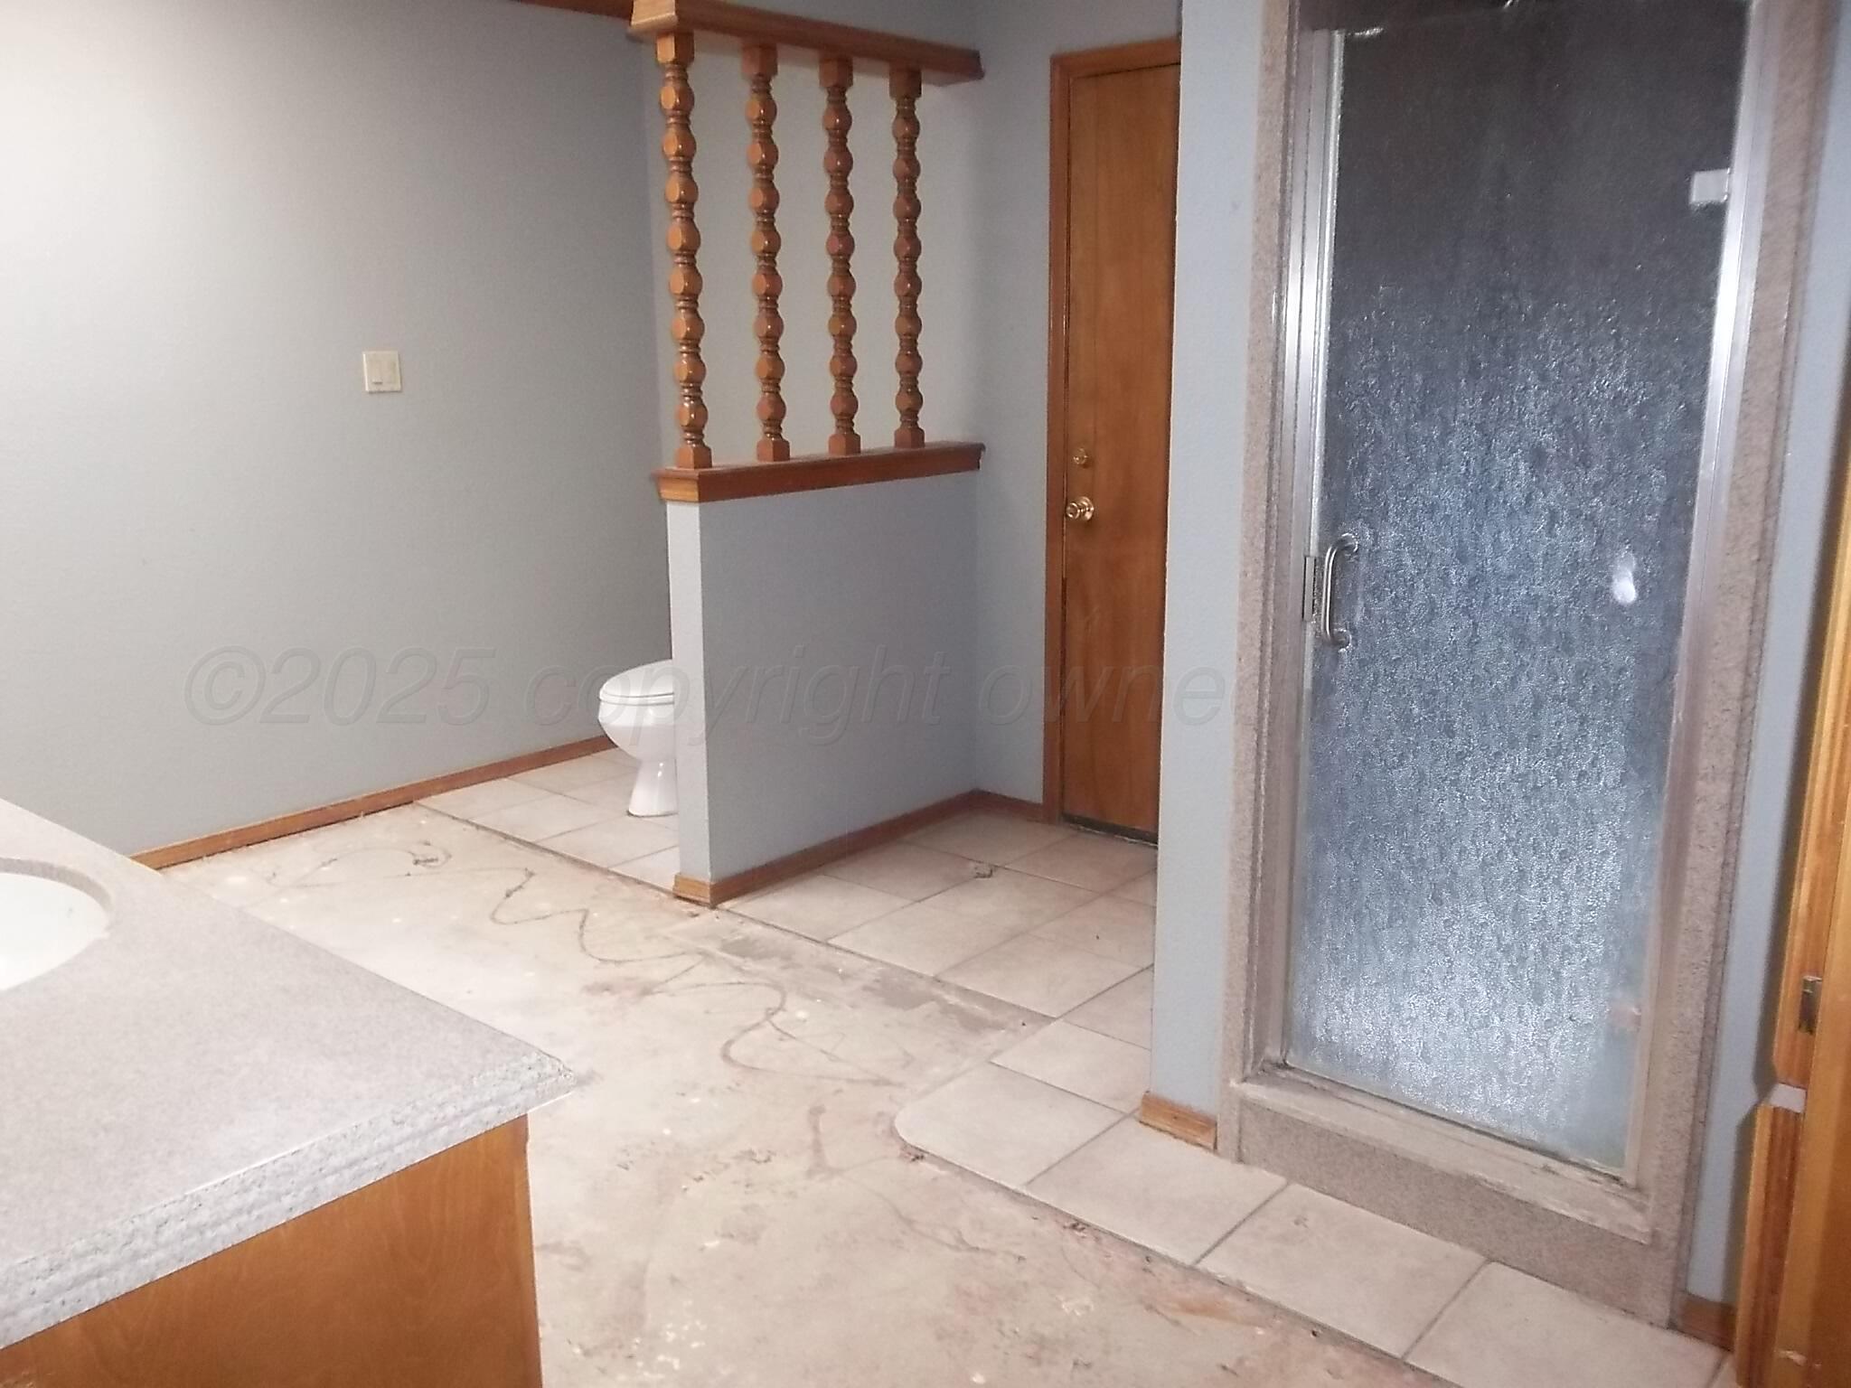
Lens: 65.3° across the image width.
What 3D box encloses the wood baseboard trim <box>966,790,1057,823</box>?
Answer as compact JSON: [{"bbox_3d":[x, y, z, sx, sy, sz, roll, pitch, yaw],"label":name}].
[{"bbox_3d":[0.274,0.338,4.317,0.245,0.066,0.016,11,17,40],"label":"wood baseboard trim"}]

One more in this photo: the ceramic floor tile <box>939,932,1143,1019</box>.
[{"bbox_3d":[0.254,0.630,3.226,0.322,0.010,0.322,11,17,40],"label":"ceramic floor tile"}]

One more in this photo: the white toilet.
[{"bbox_3d":[-0.695,-0.040,4.497,0.440,0.740,0.730,11,17,40],"label":"white toilet"}]

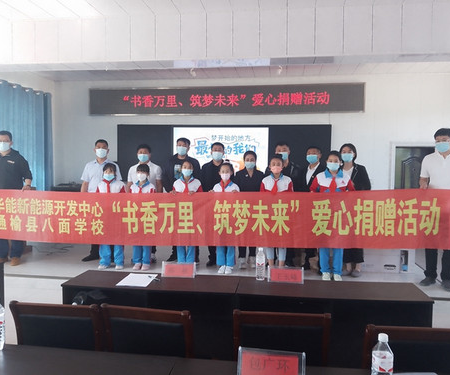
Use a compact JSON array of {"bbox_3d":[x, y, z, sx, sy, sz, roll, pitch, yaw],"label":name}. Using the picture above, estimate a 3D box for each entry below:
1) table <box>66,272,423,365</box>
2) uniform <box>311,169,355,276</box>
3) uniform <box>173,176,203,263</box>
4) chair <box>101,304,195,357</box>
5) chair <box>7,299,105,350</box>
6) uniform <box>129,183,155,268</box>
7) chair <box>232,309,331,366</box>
[{"bbox_3d":[0.108,1.033,2.696,2.390,0.735,0.395,1,3,6],"label":"table"},{"bbox_3d":[1.336,0.436,4.801,0.530,1.399,0.280,1,3,6],"label":"uniform"},{"bbox_3d":[-0.477,0.445,5.171,0.390,1.195,0.280,1,3,8],"label":"uniform"},{"bbox_3d":[-0.326,0.990,2.057,0.460,0.890,0.540,1,3,11],"label":"chair"},{"bbox_3d":[-0.774,0.989,2.136,0.450,0.920,0.550,1,3,6],"label":"chair"},{"bbox_3d":[-1.097,0.470,5.233,0.360,1.156,0.280,1,3,8],"label":"uniform"},{"bbox_3d":[0.289,1.015,2.066,0.453,0.900,0.540,1,4,6],"label":"chair"}]

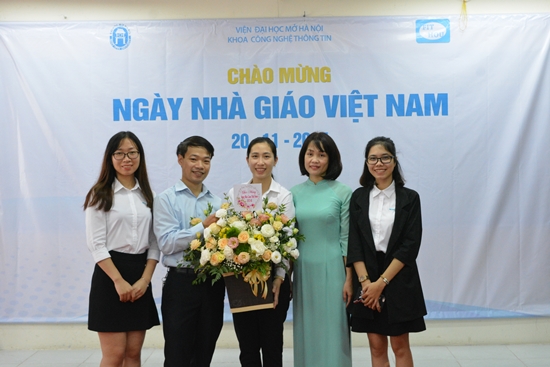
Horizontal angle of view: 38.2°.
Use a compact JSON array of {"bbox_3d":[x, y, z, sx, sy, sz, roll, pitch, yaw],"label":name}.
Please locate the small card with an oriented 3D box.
[{"bbox_3d":[-0.131,0.076,3.870,0.138,0.142,0.010,-3,-3,0],"label":"small card"}]

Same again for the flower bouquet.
[{"bbox_3d":[-0.151,0.337,3.820,0.580,0.540,0.420,-5,1,0],"label":"flower bouquet"}]

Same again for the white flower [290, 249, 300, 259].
[{"bbox_3d":[0.098,0.340,3.830,0.045,0.050,0.045,-2,3,-37],"label":"white flower"}]

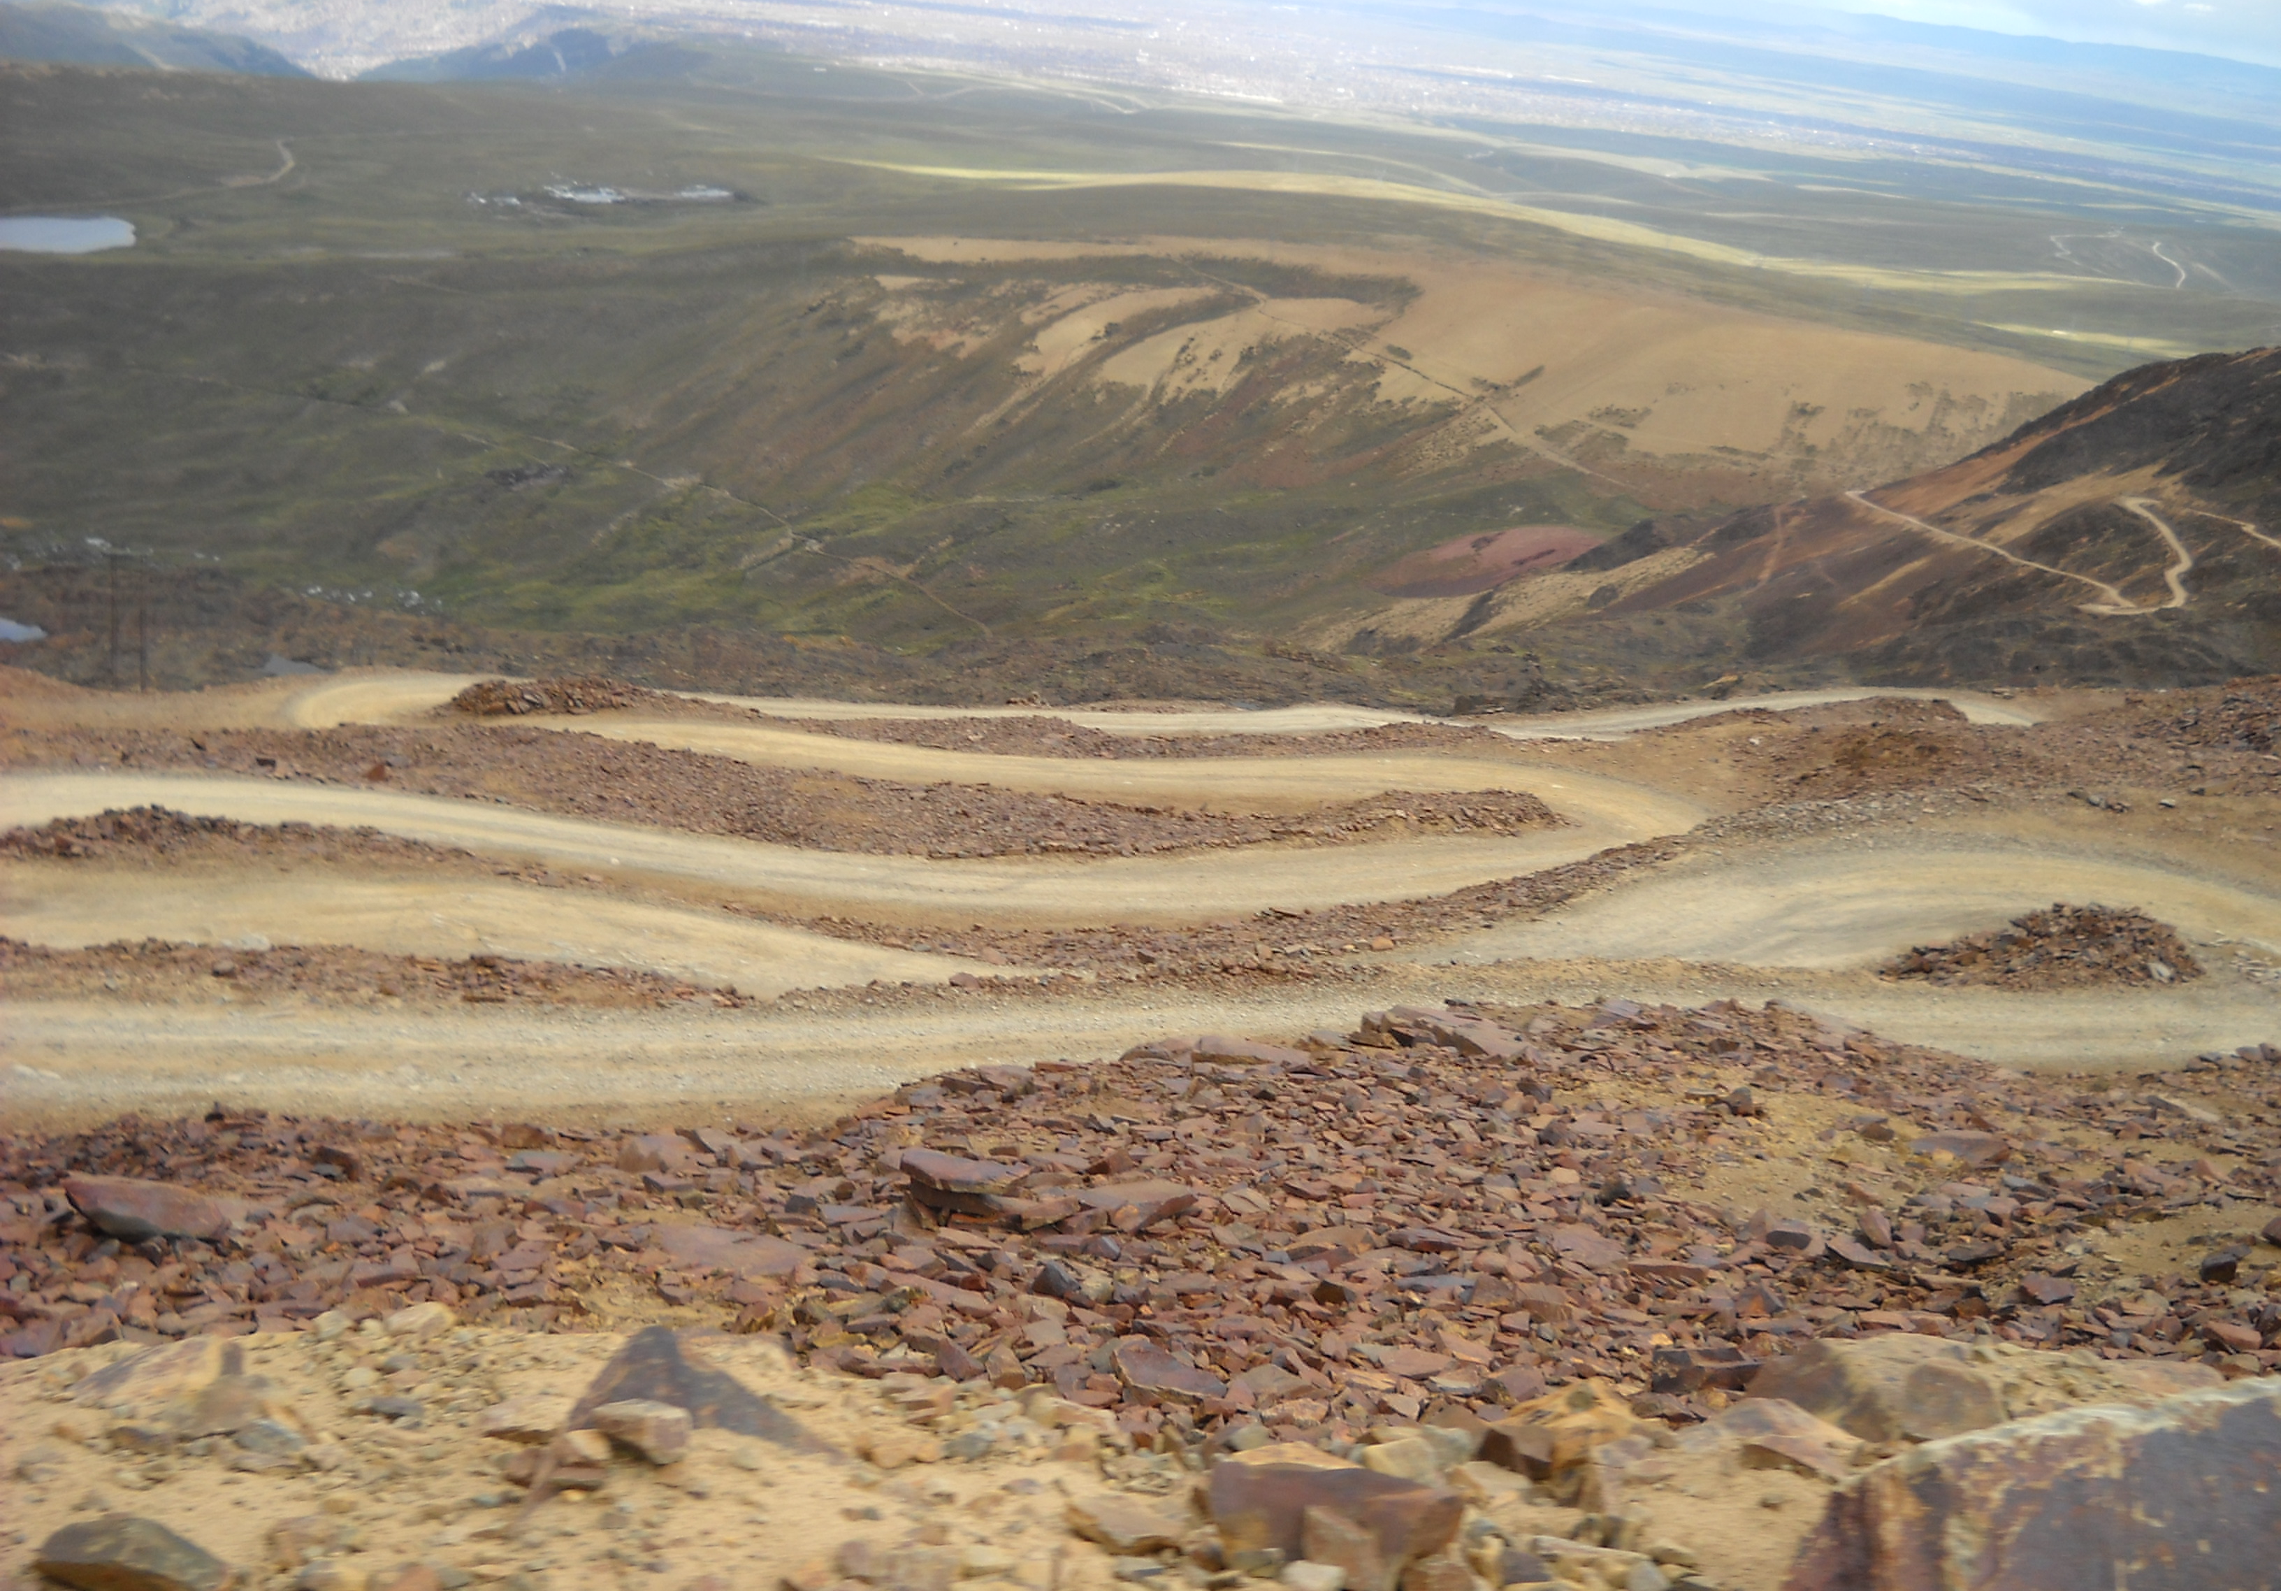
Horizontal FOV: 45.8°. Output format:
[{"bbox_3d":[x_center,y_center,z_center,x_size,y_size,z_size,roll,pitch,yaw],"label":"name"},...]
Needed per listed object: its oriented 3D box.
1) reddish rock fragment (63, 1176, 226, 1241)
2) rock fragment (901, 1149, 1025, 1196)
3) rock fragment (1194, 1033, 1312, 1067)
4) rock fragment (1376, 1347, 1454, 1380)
[{"bbox_3d":[-4.782,1.985,13.000,0.760,0.170,0.380,-1,19,-20],"label":"reddish rock fragment"},{"bbox_3d":[-0.915,1.952,14.000,0.620,0.150,0.340,5,18,-3],"label":"rock fragment"},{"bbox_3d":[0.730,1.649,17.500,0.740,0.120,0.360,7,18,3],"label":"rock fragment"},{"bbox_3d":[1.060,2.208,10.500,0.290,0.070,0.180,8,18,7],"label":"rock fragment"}]

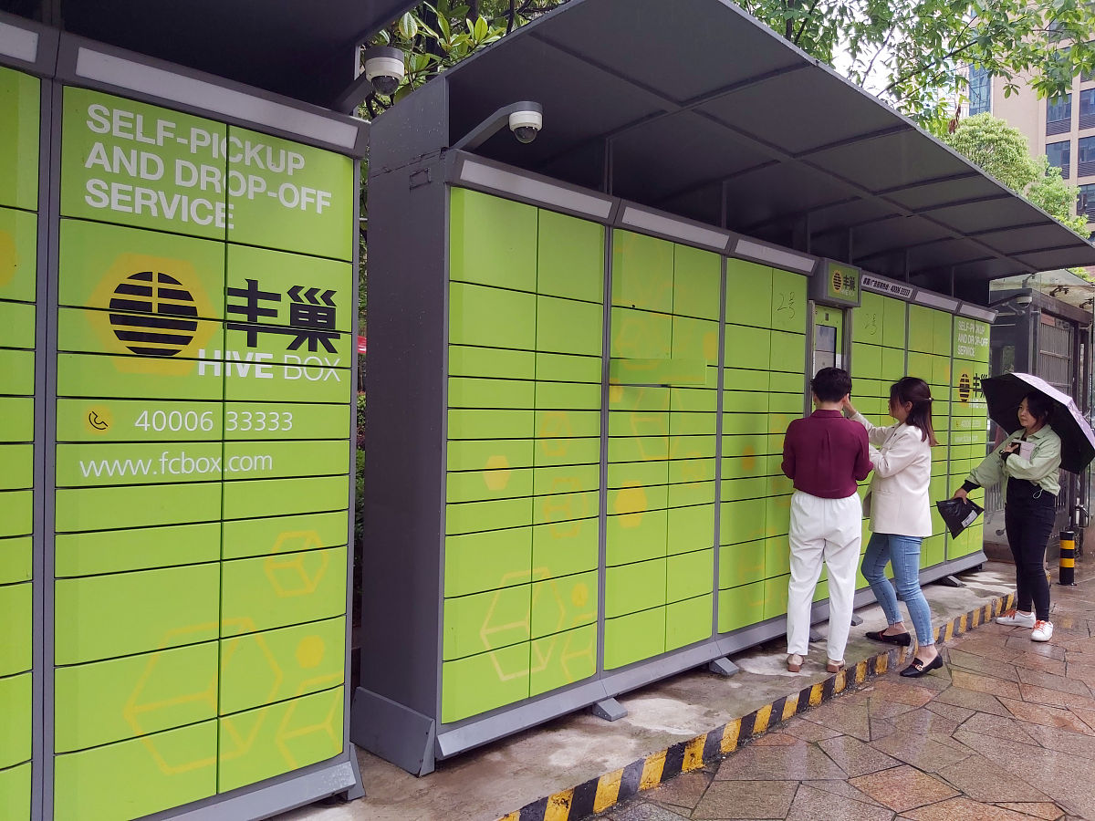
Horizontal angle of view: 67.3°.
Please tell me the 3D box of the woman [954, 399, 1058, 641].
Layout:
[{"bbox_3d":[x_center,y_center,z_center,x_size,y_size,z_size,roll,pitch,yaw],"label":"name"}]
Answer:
[{"bbox_3d":[3.112,0.690,5.570,0.550,1.610,0.600,1,0,-20],"label":"woman"}]

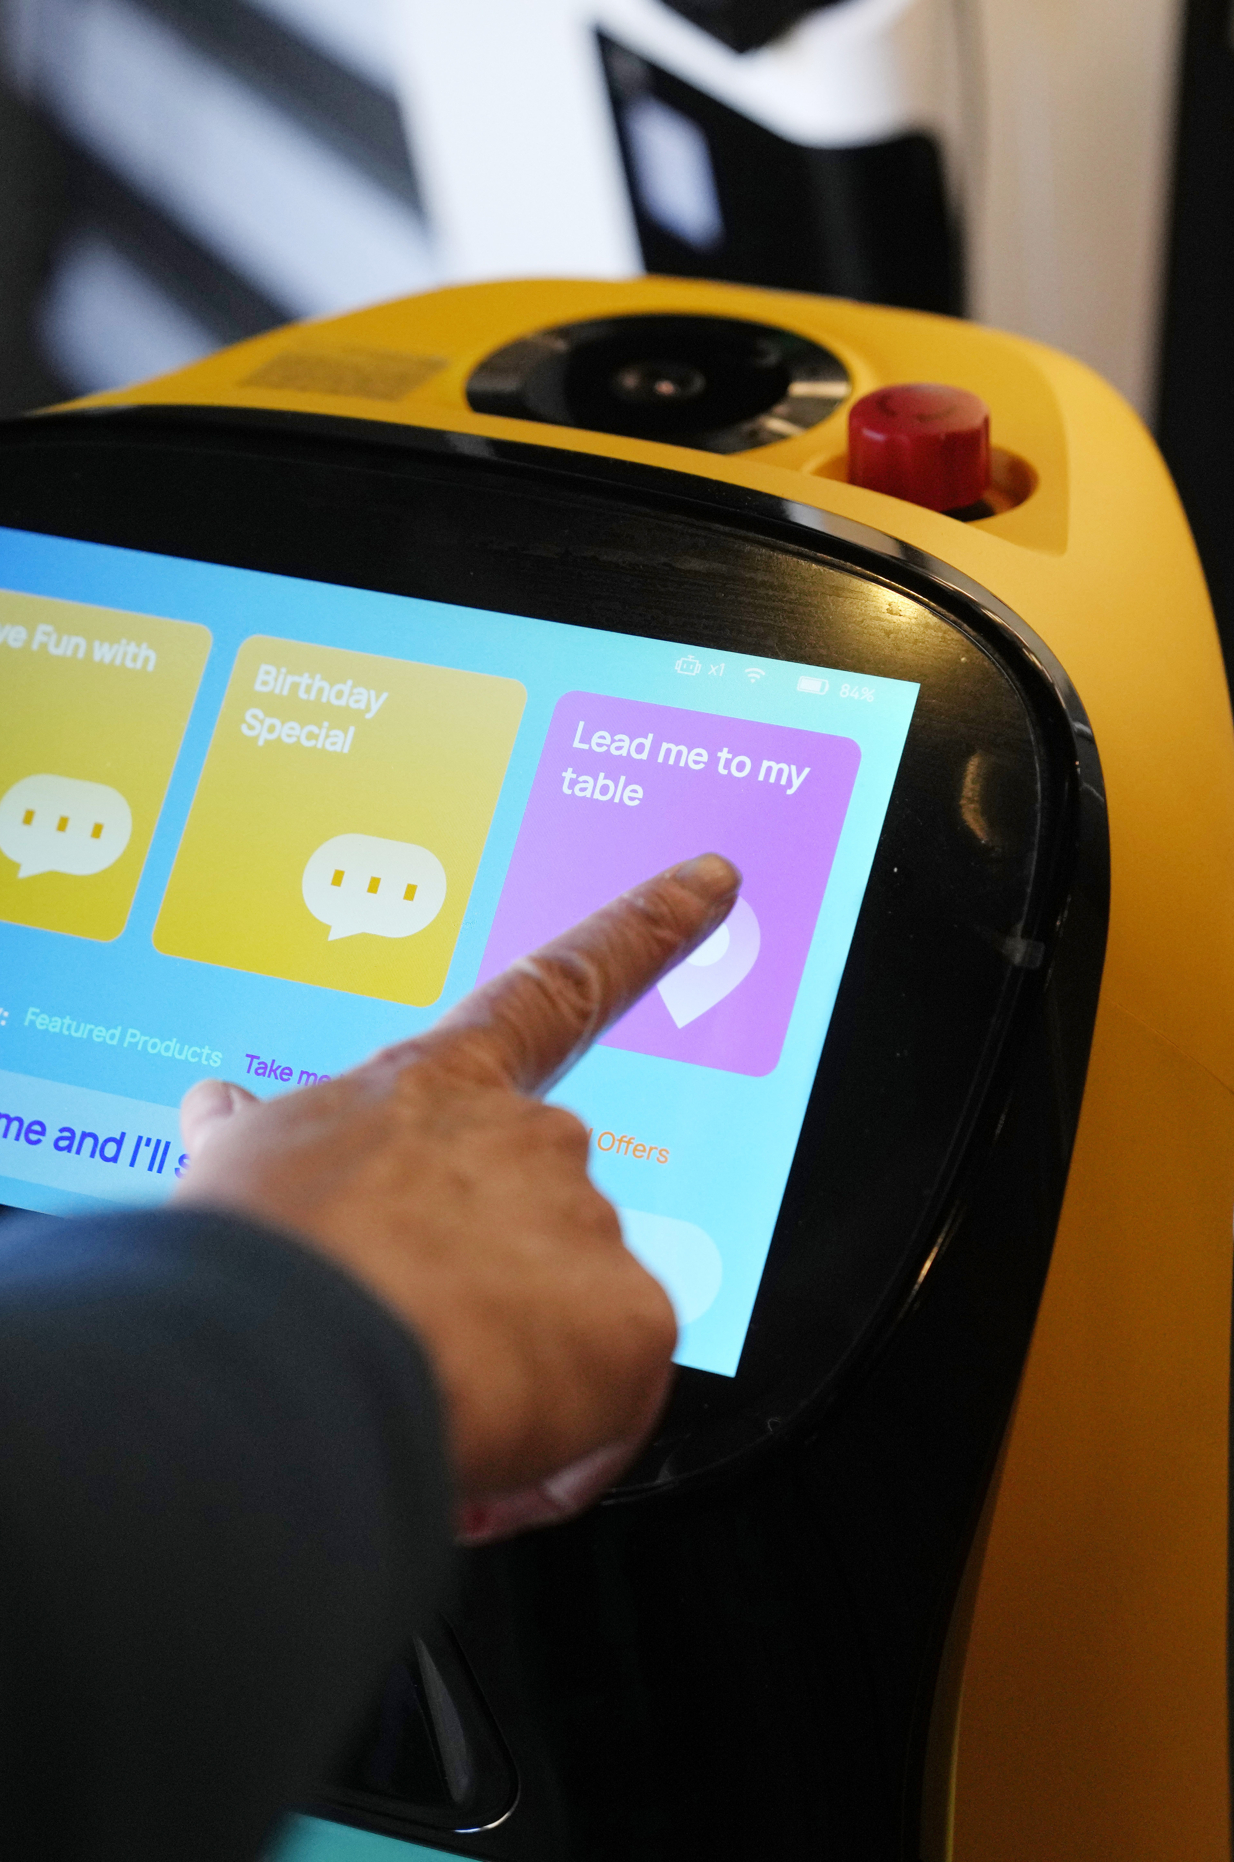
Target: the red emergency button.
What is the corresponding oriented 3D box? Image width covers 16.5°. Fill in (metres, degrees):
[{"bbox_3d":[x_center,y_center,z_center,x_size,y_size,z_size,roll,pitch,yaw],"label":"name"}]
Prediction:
[{"bbox_3d":[0.063,-0.100,0.884,0.029,0.018,0.029,-1,30,1],"label":"red emergency button"}]

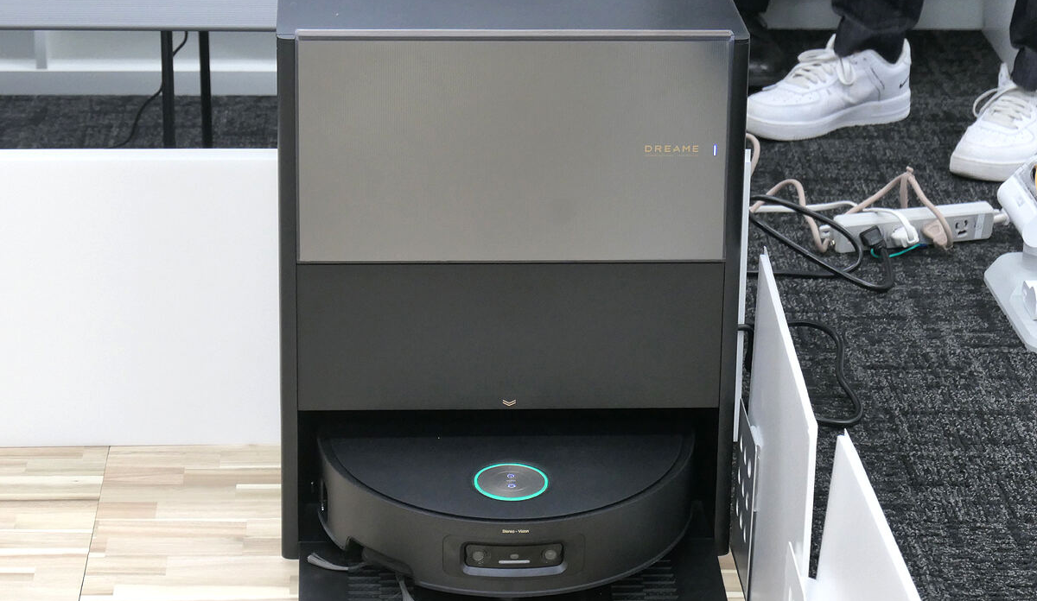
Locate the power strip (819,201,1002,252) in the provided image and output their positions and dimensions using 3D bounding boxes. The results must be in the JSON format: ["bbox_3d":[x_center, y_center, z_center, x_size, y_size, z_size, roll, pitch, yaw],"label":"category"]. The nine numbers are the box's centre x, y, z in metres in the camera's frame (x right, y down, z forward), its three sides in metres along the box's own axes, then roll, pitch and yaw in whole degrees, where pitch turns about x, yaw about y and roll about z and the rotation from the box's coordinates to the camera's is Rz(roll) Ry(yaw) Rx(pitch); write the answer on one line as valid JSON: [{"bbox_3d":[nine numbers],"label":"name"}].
[{"bbox_3d":[0.491,-0.094,3.461,0.236,0.036,0.043,-5,22,-16],"label":"power strip"}]

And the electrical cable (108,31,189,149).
[{"bbox_3d":[-0.518,-0.303,3.782,0.115,0.165,0.090,0,21,-3],"label":"electrical cable"}]

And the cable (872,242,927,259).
[{"bbox_3d":[0.479,-0.068,3.420,0.068,0.014,0.035,-5,22,-16],"label":"cable"}]

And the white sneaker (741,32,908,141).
[{"bbox_3d":[0.443,-0.320,3.915,0.293,0.130,0.107,-10,24,-27],"label":"white sneaker"}]

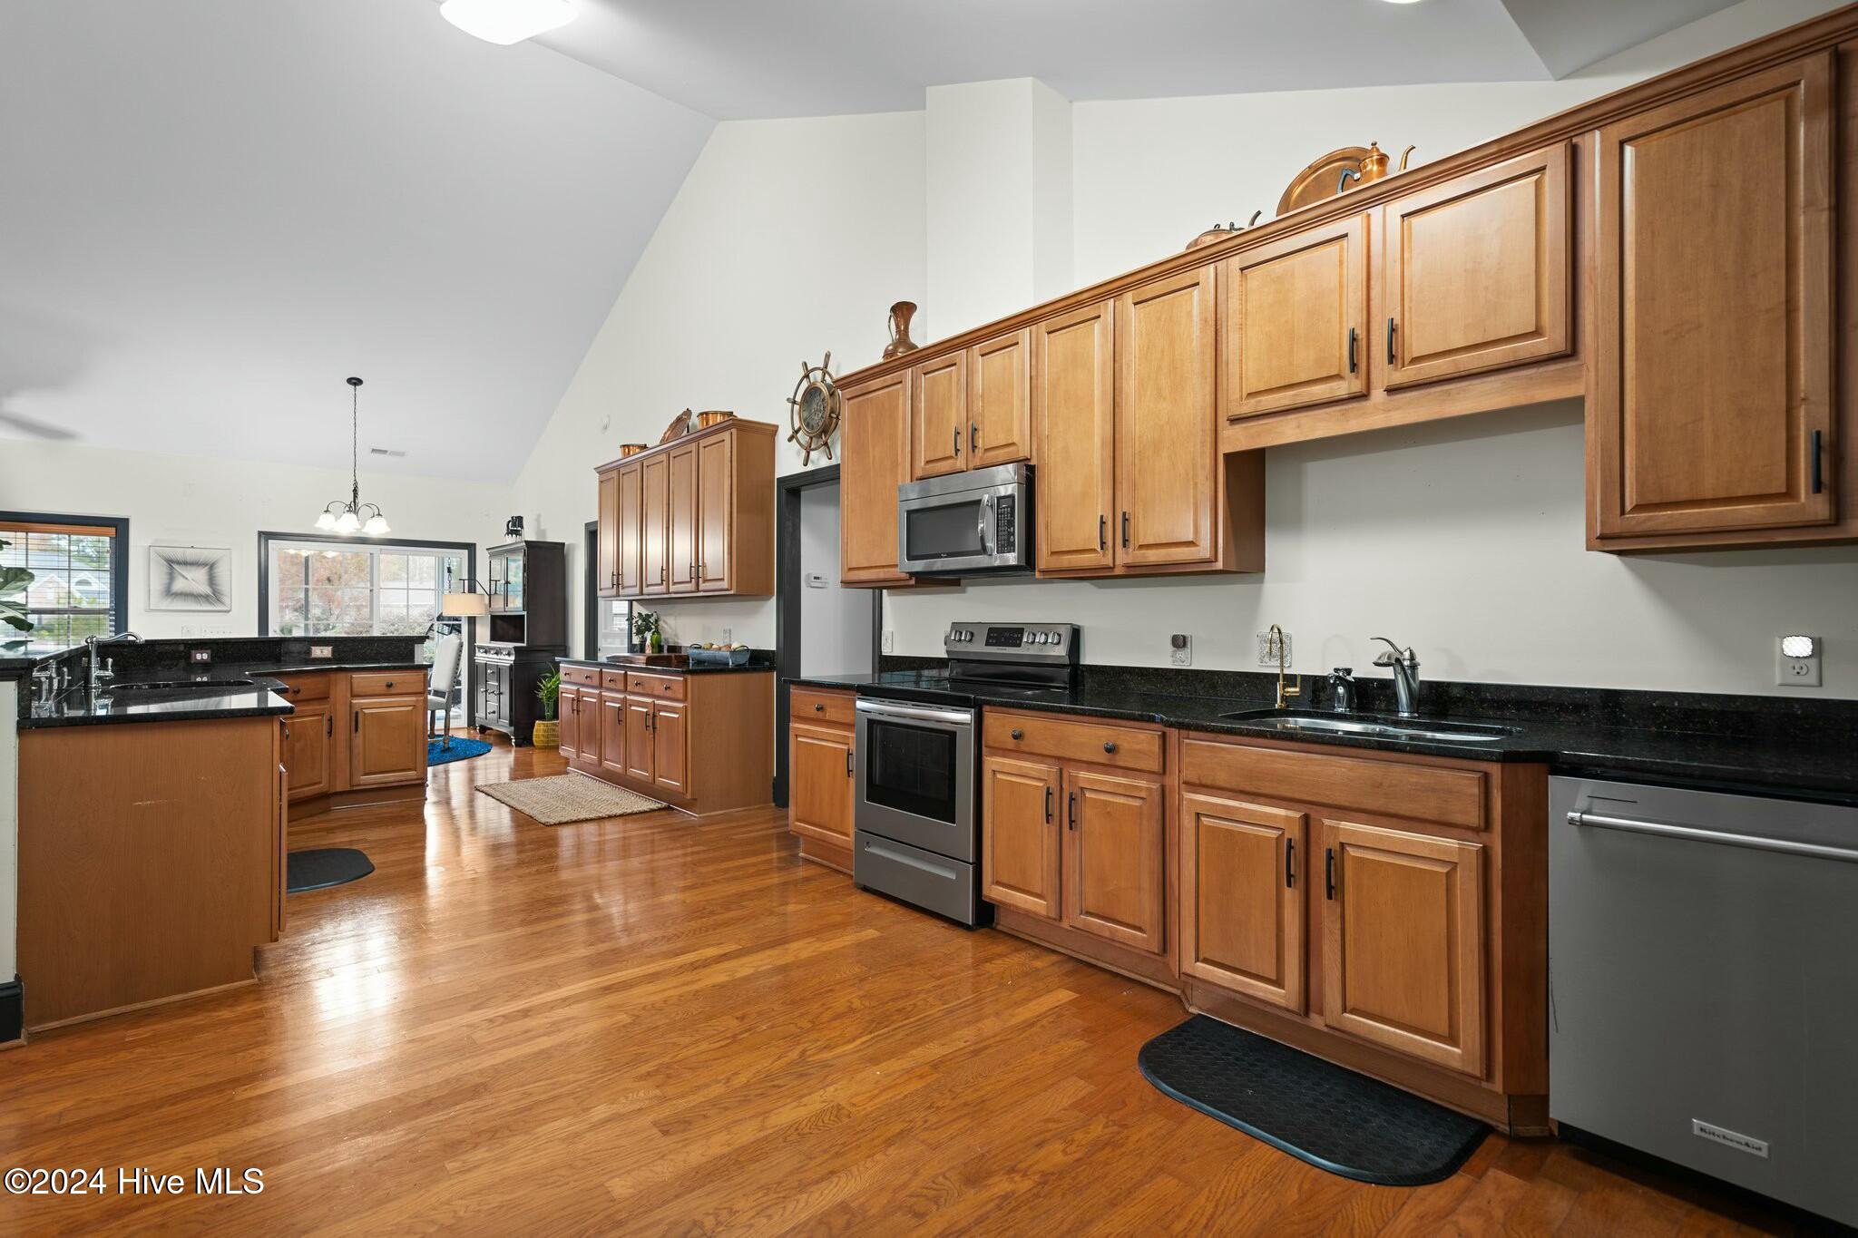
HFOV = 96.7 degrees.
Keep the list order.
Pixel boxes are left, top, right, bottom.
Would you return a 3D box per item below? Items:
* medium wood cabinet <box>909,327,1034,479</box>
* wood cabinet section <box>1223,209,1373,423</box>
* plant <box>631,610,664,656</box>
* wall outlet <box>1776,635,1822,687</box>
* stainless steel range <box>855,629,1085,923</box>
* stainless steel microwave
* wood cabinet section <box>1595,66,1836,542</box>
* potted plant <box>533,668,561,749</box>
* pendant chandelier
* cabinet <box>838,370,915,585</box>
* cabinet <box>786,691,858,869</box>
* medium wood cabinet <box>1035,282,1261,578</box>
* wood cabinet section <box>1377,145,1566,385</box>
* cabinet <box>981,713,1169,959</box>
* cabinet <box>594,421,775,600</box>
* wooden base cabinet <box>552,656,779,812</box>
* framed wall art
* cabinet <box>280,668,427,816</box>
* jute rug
[{"bbox_3d":[0.293,-0.922,3.807,0.330,0.600,0.760,1,-1,-42],"label":"medium wood cabinet"},{"bbox_3d":[1.277,-0.944,2.737,0.327,0.556,0.454,0,0,-42],"label":"wood cabinet section"},{"bbox_3d":[-2.138,0.117,6.236,0.240,0.380,0.250,1,-1,-42],"label":"plant"},{"bbox_3d":[2.122,0.105,2.014,0.014,0.118,0.074,0,0,-43],"label":"wall outlet"},{"bbox_3d":[0.140,0.620,3.684,0.680,1.202,0.760,1,-1,-42],"label":"stainless steel range"},{"bbox_3d":[0.257,-0.425,3.762,0.396,0.417,0.775,0,0,-43],"label":"stainless steel microwave"},{"bbox_3d":[1.916,-0.701,2.021,0.327,1.050,0.430,0,0,-42],"label":"wood cabinet section"},{"bbox_3d":[-3.633,0.827,7.941,0.340,0.790,0.340,0,0,-43],"label":"potted plant"},{"bbox_3d":[-5.351,-1.508,7.694,0.700,1.430,0.700,1,-1,-42],"label":"pendant chandelier"},{"bbox_3d":[-0.161,-0.693,4.264,0.333,1.054,0.590,0,0,-43],"label":"cabinet"},{"bbox_3d":[-0.296,0.773,4.196,0.615,0.875,0.612,0,0,-43],"label":"cabinet"},{"bbox_3d":[0.829,-0.700,3.212,0.330,1.050,0.840,1,-1,-42],"label":"medium wood cabinet"},{"bbox_3d":[1.605,-0.945,2.370,0.327,0.556,0.450,0,0,-42],"label":"wood cabinet section"},{"bbox_3d":[0.706,0.724,3.104,0.615,0.775,0.825,0,0,-43],"label":"cabinet"},{"bbox_3d":[-1.873,-0.696,6.114,0.356,1.085,2.220,0,0,-43],"label":"cabinet"},{"bbox_3d":[-1.997,0.761,5.997,0.640,0.900,2.315,0,0,-42],"label":"wooden base cabinet"},{"bbox_3d":[-7.149,-0.374,8.011,0.591,0.620,0.030,0,0,-43],"label":"framed wall art"},{"bbox_3d":[-3.861,0.780,5.479,0.875,0.880,0.660,0,0,-43],"label":"cabinet"},{"bbox_3d":[-2.514,1.221,5.708,0.750,0.010,1.515,1,-1,-42],"label":"jute rug"}]

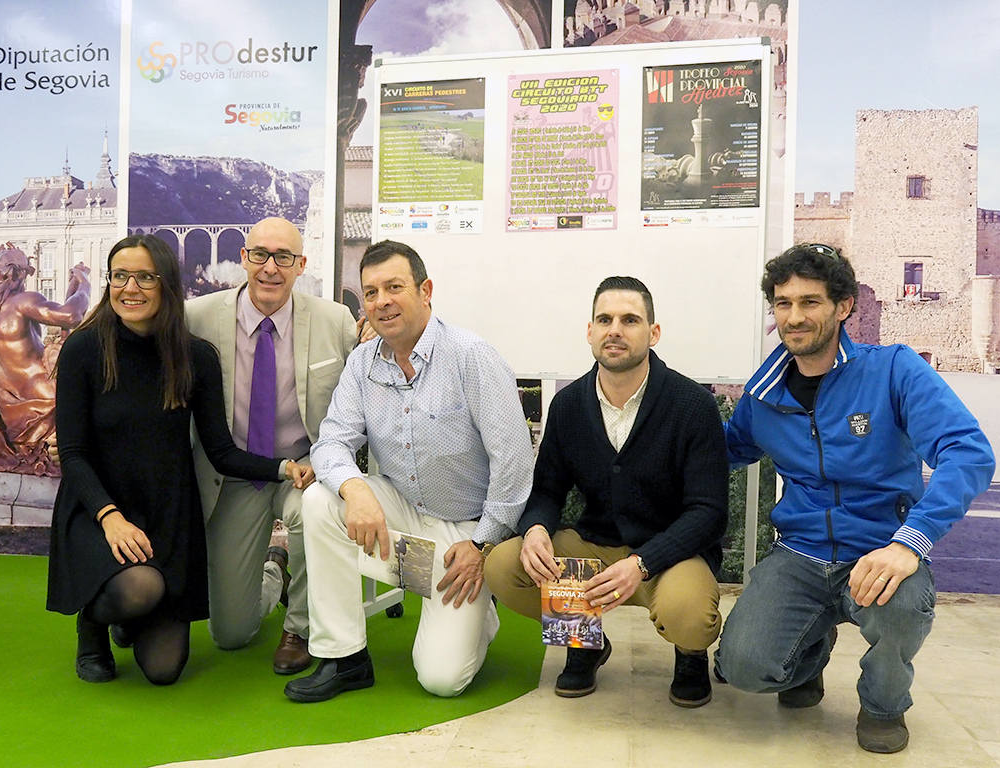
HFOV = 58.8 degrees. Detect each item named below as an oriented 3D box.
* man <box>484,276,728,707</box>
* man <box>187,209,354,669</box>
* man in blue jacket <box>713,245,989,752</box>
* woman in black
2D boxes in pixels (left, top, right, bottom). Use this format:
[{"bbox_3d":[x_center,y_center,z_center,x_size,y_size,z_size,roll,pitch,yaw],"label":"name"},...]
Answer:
[{"bbox_3d":[0.325,0.270,2.460,0.600,1.090,0.660,1,1,12],"label":"man"},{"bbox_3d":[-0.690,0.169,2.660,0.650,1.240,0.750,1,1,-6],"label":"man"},{"bbox_3d":[0.886,0.251,2.290,0.680,1.150,0.700,2,1,30],"label":"man in blue jacket"},{"bbox_3d":[-0.930,0.206,2.490,0.650,1.160,0.700,1,1,-22],"label":"woman in black"}]

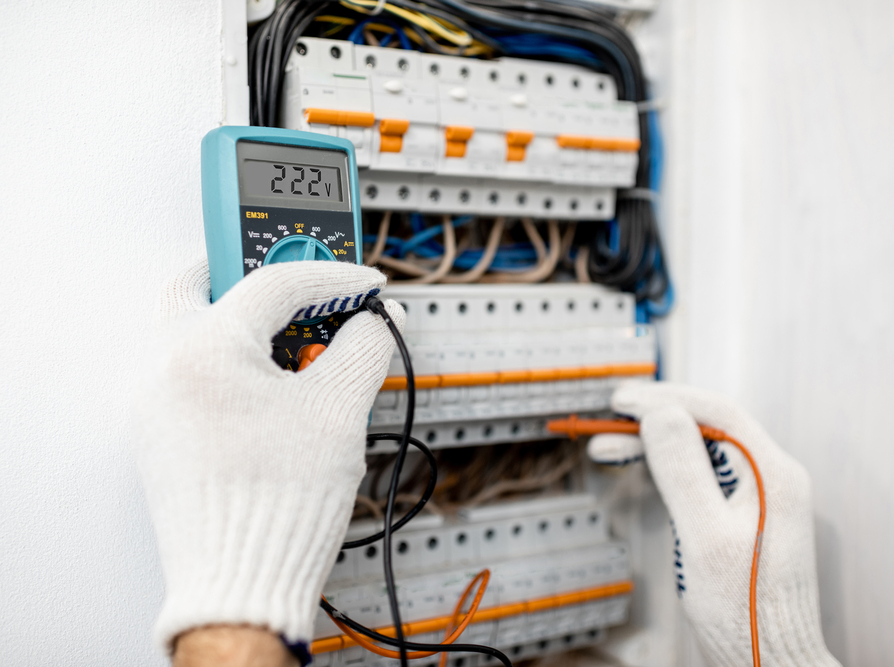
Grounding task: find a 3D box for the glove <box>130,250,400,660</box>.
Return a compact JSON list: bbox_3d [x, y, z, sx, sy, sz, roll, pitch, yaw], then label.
[{"bbox_3d":[-0.077,0.049,0.402,0.095,0.158,0.100,-4,-9,40],"label":"glove"}]

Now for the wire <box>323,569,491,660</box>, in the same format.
[{"bbox_3d":[-0.018,0.126,0.435,0.077,0.042,0.035,-2,4,-29],"label":"wire"}]

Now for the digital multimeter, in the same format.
[{"bbox_3d":[-0.071,-0.021,0.435,0.071,0.138,0.035,-2,-4,-38],"label":"digital multimeter"}]

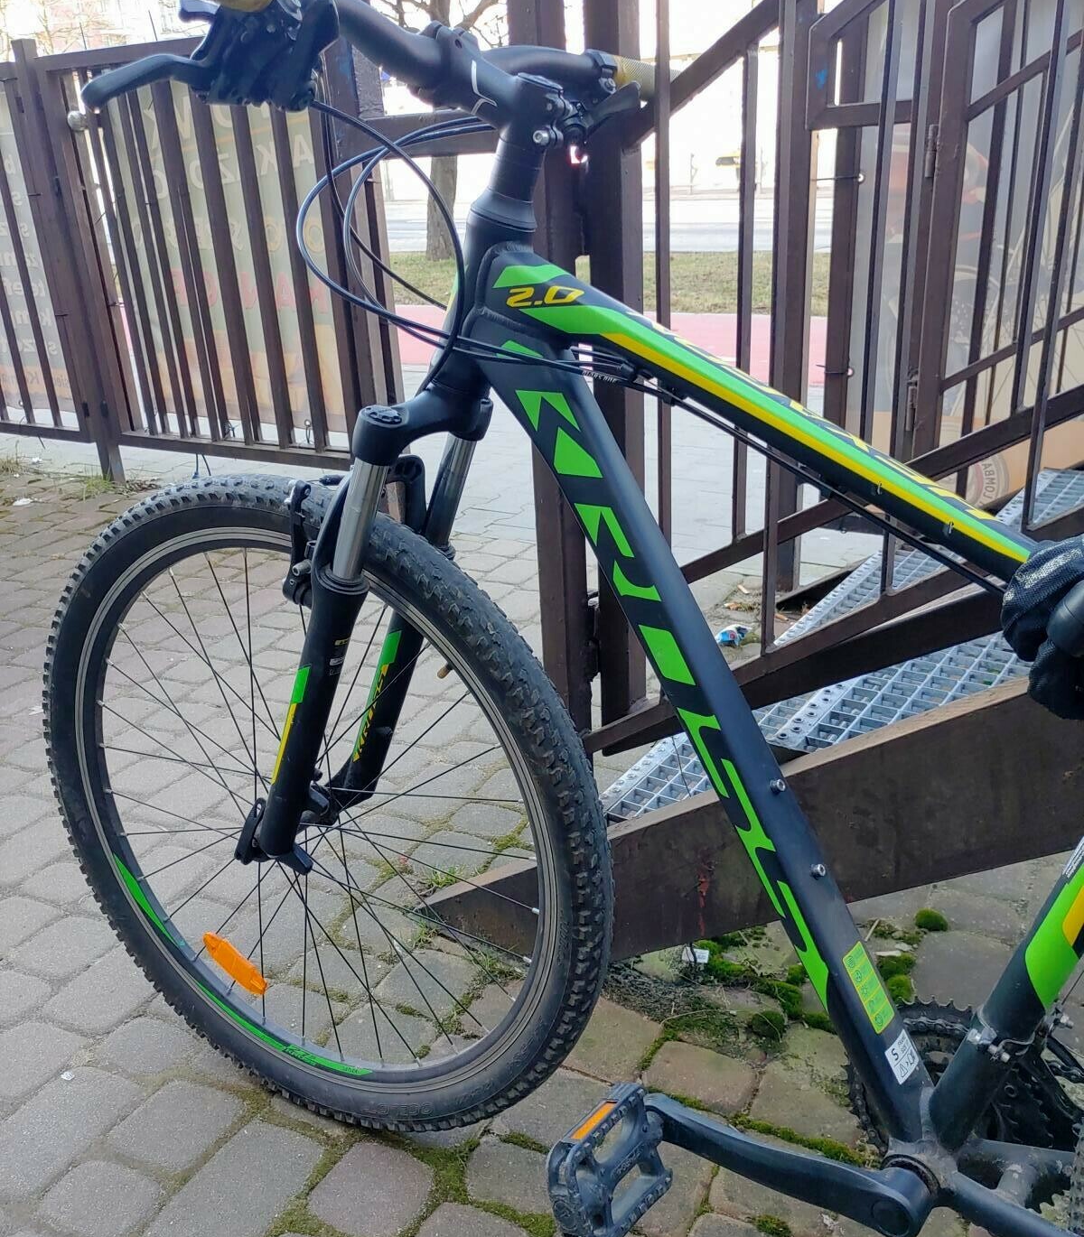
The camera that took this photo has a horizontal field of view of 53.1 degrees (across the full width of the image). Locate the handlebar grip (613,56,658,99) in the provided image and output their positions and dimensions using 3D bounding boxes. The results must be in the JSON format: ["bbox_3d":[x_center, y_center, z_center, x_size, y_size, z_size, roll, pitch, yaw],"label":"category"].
[{"bbox_3d":[0.098,-0.484,0.982,0.033,0.033,0.126,13,22,37],"label":"handlebar grip"}]

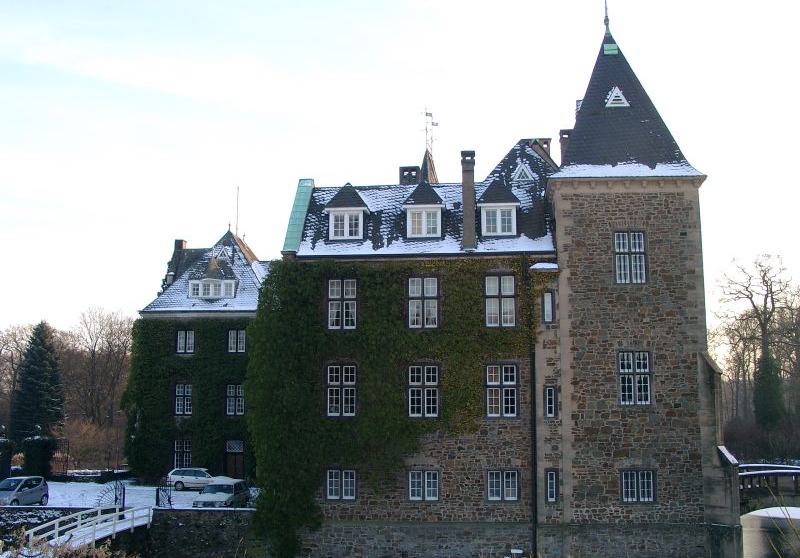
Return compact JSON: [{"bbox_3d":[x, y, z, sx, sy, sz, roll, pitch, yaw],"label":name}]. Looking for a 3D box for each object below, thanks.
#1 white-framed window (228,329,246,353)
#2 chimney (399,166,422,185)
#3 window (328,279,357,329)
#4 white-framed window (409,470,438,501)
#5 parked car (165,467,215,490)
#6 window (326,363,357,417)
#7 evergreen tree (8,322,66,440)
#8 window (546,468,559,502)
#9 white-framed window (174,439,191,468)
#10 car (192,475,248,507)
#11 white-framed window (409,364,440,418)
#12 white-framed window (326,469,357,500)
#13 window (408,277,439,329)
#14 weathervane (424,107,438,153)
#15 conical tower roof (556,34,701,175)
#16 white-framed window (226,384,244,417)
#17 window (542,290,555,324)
[{"bbox_3d":[-10.773,4.153,52.095,1.227,1.567,0.200,-1,-6,6],"label":"white-framed window"},{"bbox_3d":[0.546,-5.700,45.035,1.176,1.550,0.750,-1,-6,5],"label":"chimney"},{"bbox_3d":[-2.790,1.281,38.475,1.382,2.406,0.150,-1,-8,6],"label":"window"},{"bbox_3d":[1.133,9.712,36.906,1.391,1.370,0.150,-1,-8,6],"label":"white-framed window"},{"bbox_3d":[-12.398,12.709,50.249,4.450,1.450,1.700,-1,-8,8],"label":"parked car"},{"bbox_3d":[-2.790,5.439,37.914,1.387,2.407,0.150,-1,-8,6],"label":"window"},{"bbox_3d":[-29.020,9.125,62.955,4.942,11.996,4.942,4,-10,-24],"label":"evergreen tree"},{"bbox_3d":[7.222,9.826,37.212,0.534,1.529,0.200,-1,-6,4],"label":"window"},{"bbox_3d":[-14.210,11.501,51.421,1.104,1.961,0.200,-1,-6,6],"label":"white-framed window"},{"bbox_3d":[-8.770,10.874,39.091,1.710,1.430,4.450,-1,-9,4],"label":"car"},{"bbox_3d":[1.146,5.461,38.147,1.448,2.501,0.200,-1,-6,5],"label":"white-framed window"},{"bbox_3d":[-2.778,9.827,37.448,1.372,1.372,0.150,-1,-9,6],"label":"white-framed window"},{"bbox_3d":[1.159,1.203,38.589,1.465,2.559,0.200,-1,-6,5],"label":"window"},{"bbox_3d":[1.934,-9.094,47.858,0.822,2.843,0.300,-1,-6,5],"label":"weathervane"},{"bbox_3d":[11.003,-8.777,41.209,7.304,8.980,7.304,-1,-8,5],"label":"conical tower roof"},{"bbox_3d":[-11.044,8.163,53.024,1.202,2.065,0.150,-1,-8,5],"label":"white-framed window"},{"bbox_3d":[7.135,1.369,37.680,0.337,1.403,0.150,-1,-9,6],"label":"window"}]

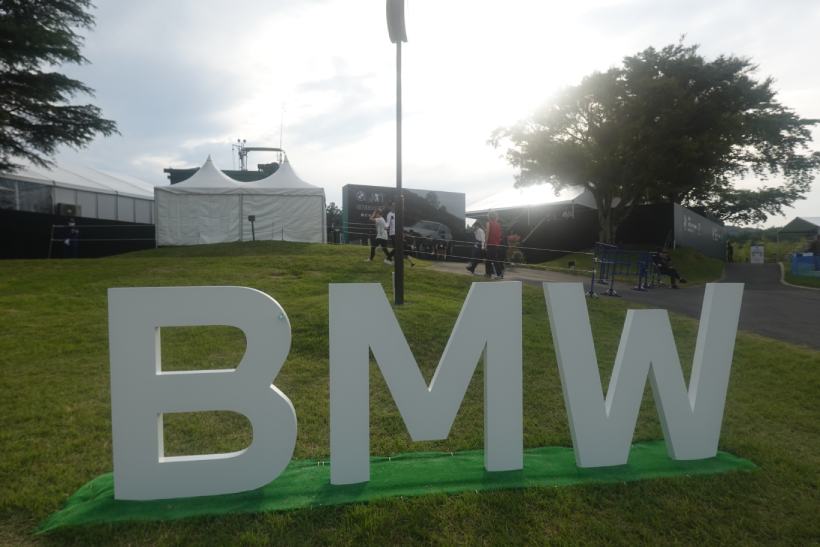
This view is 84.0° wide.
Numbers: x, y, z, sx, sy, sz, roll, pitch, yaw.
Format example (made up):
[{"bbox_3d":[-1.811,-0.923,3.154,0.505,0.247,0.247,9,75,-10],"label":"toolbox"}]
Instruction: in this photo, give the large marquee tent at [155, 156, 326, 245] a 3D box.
[{"bbox_3d":[-8.060,-3.607,22.865,7.500,4.760,3.750,-1,2,-8],"label":"large marquee tent"}]

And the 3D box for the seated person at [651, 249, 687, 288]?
[{"bbox_3d":[7.830,-0.151,13.800,1.000,1.250,0.580,0,2,12],"label":"seated person"}]

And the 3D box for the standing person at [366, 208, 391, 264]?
[{"bbox_3d":[-0.878,-1.048,12.900,0.720,1.550,0.500,0,2,15],"label":"standing person"}]

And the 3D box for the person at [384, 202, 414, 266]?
[{"bbox_3d":[-0.268,-1.063,12.200,0.750,1.740,0.520,0,2,15],"label":"person"}]

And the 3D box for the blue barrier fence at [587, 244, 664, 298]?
[{"bbox_3d":[5.419,-0.087,11.300,0.850,1.120,2.800,2,3,45],"label":"blue barrier fence"}]

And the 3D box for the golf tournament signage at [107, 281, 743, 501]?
[{"bbox_3d":[0.290,0.661,2.869,3.996,1.200,0.080,-1,2,-8],"label":"golf tournament signage"}]

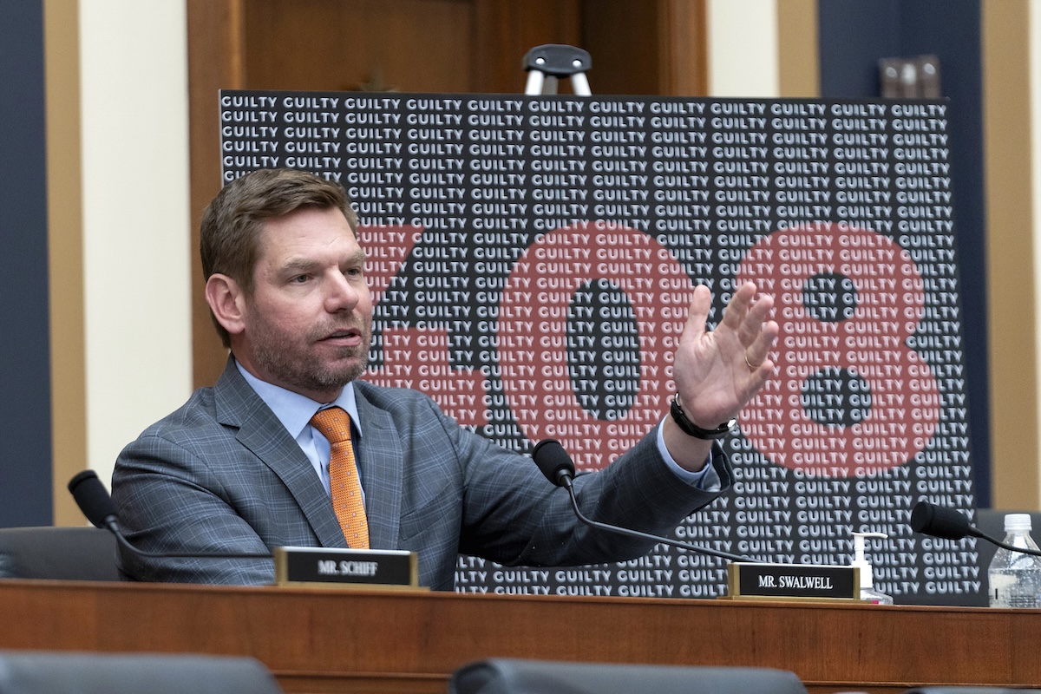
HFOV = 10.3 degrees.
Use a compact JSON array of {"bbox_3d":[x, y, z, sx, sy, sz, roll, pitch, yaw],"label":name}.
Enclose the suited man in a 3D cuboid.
[{"bbox_3d":[-0.140,0.455,6.400,0.600,1.320,0.780,-1,-1,-35],"label":"suited man"}]

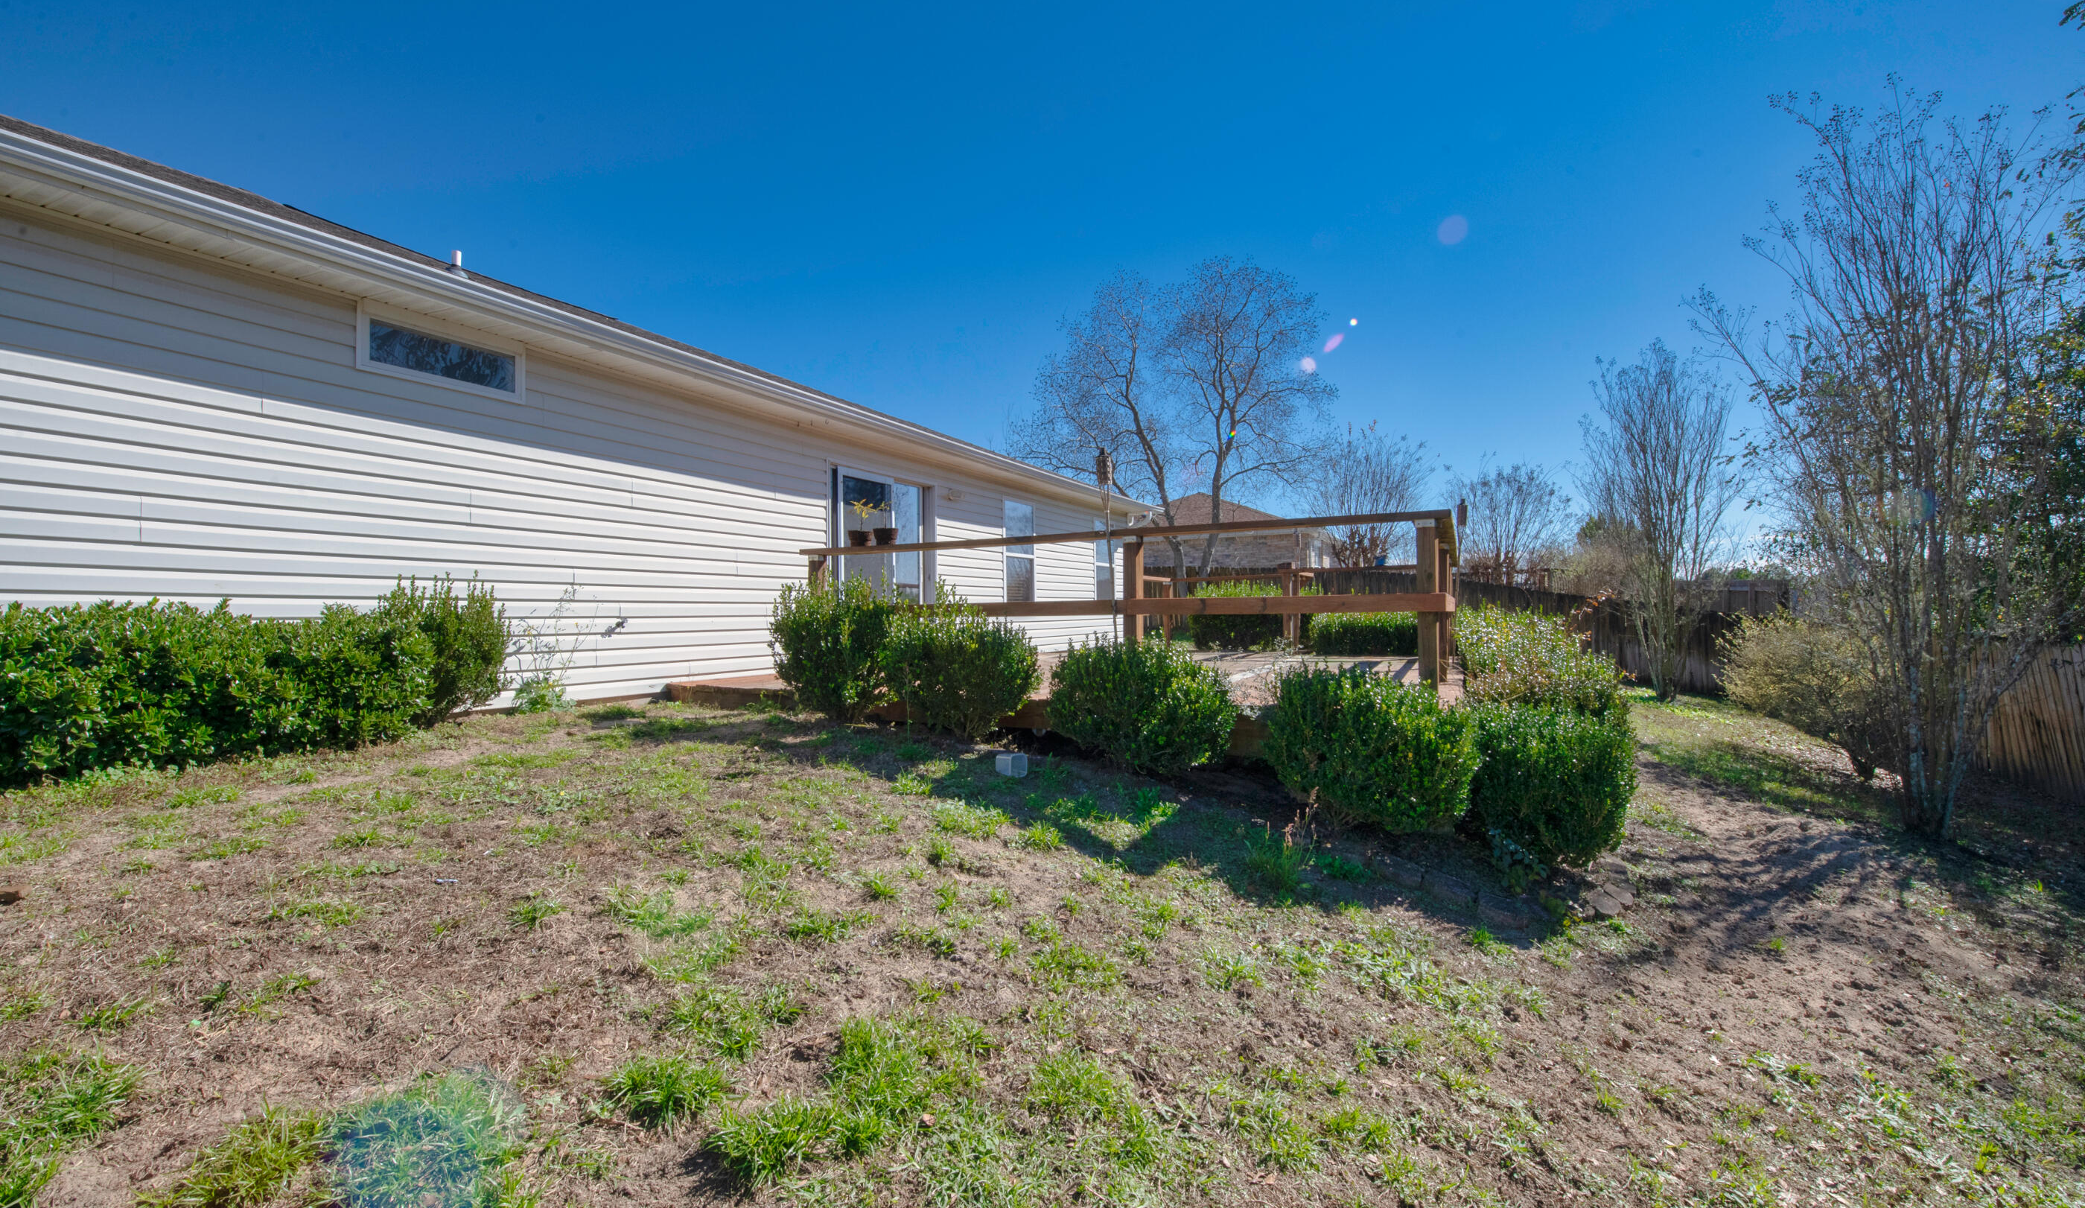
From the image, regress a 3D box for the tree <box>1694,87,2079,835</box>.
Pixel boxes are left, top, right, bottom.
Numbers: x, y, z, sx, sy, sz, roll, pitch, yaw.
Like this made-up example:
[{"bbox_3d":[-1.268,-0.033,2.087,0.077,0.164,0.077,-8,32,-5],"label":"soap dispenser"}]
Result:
[{"bbox_3d":[5.800,-0.950,5.750,2.050,5.100,2.050,-1,-1,28],"label":"tree"}]

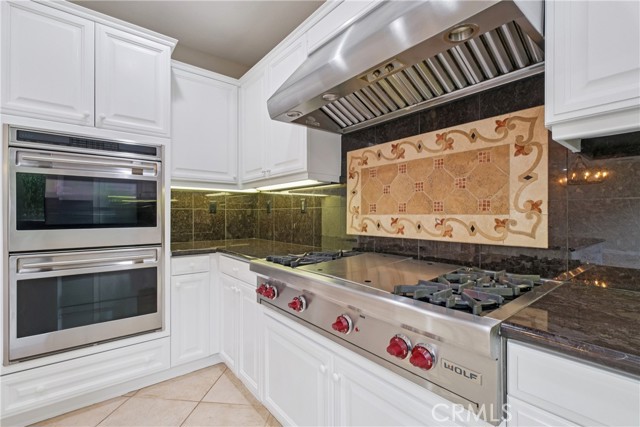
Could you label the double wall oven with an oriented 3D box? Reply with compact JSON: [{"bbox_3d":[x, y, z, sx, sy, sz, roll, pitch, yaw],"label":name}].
[{"bbox_3d":[-1.554,0.175,1.977,0.765,1.300,0.590,0,0,-38],"label":"double wall oven"}]

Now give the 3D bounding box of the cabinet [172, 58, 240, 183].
[{"bbox_3d":[-1.109,-0.743,2.609,0.640,1.015,0.310,0,0,-39],"label":"cabinet"}]

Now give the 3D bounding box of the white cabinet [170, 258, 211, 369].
[{"bbox_3d":[-1.123,0.703,2.359,0.325,0.795,0.600,0,0,-39],"label":"white cabinet"}]

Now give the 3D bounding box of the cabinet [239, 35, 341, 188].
[{"bbox_3d":[-0.315,-0.738,2.360,0.300,1.025,1.095,0,0,-39],"label":"cabinet"}]

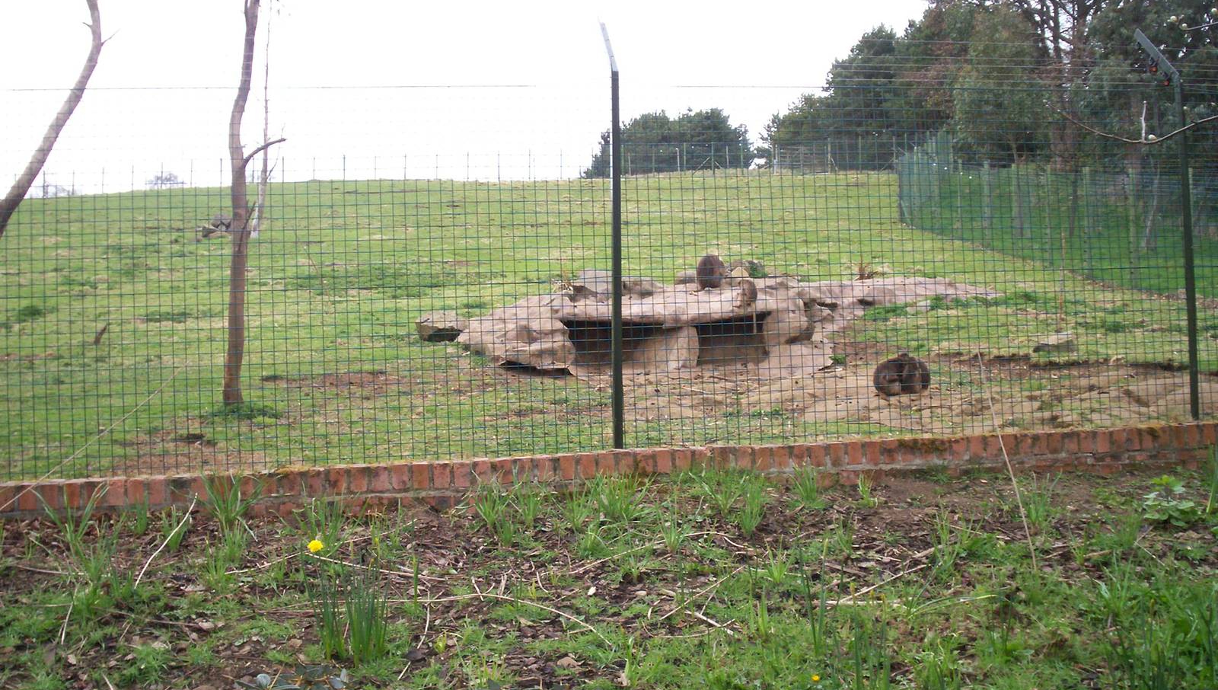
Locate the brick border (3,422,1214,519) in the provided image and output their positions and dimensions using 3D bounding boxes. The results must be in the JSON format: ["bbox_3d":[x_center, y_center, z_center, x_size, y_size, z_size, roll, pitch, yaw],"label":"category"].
[{"bbox_3d":[0.210,0.561,5.445,5.254,0.200,0.215,-2,-1,-10],"label":"brick border"}]

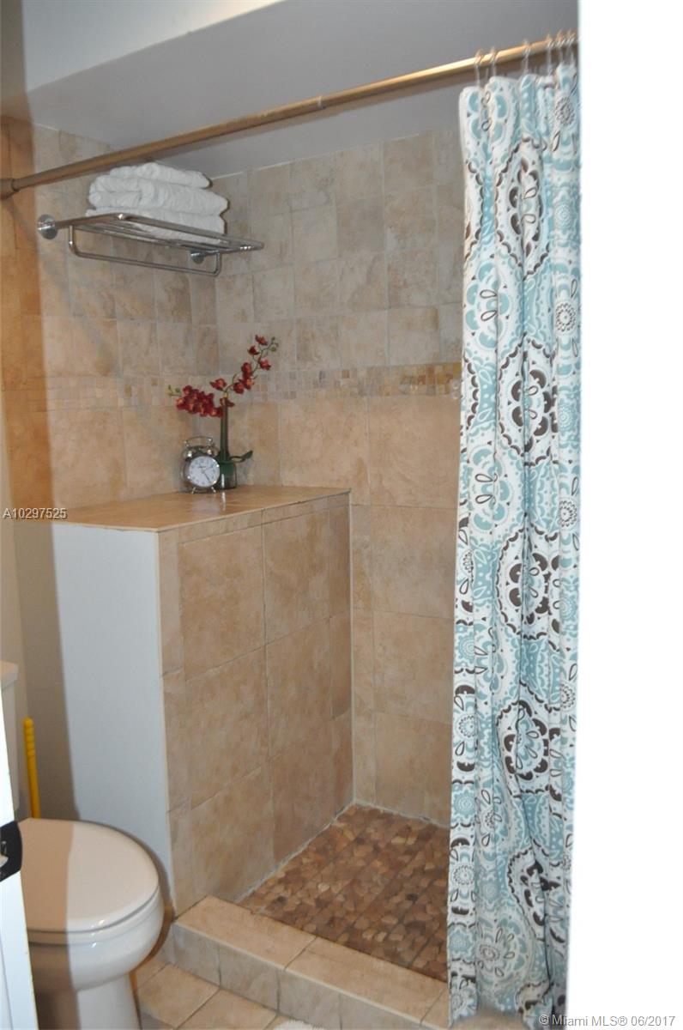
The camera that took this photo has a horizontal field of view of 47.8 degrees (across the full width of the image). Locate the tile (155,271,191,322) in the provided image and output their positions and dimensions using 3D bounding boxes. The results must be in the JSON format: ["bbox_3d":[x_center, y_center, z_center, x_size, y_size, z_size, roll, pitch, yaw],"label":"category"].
[{"bbox_3d":[-0.543,-0.702,2.480,0.012,0.164,0.164,3,8,31],"label":"tile"}]

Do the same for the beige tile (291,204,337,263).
[{"bbox_3d":[-0.076,-0.832,2.301,0.158,0.154,0.012,3,9,31],"label":"beige tile"}]

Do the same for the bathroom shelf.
[{"bbox_3d":[-0.485,-0.737,2.131,0.276,0.114,0.614,3,9,31],"label":"bathroom shelf"}]

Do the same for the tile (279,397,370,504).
[{"bbox_3d":[-0.052,-0.198,2.463,0.327,0.327,0.012,3,9,31],"label":"tile"}]

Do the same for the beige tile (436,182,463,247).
[{"bbox_3d":[0.347,-0.854,2.177,0.160,0.160,0.012,3,9,30],"label":"beige tile"}]

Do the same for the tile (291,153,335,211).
[{"bbox_3d":[-0.081,-1.014,2.358,0.160,0.147,0.012,3,9,31],"label":"tile"}]

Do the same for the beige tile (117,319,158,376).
[{"bbox_3d":[-0.594,-0.490,2.251,0.012,0.149,0.154,3,9,31],"label":"beige tile"}]

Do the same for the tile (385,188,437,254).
[{"bbox_3d":[0.206,-0.862,2.263,0.164,0.164,0.012,3,8,31],"label":"tile"}]

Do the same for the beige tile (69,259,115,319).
[{"bbox_3d":[-0.680,-0.617,2.099,0.012,0.153,0.154,3,9,31],"label":"beige tile"}]

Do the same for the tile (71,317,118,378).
[{"bbox_3d":[-0.707,-0.481,2.208,0.010,0.159,0.166,4,10,33],"label":"tile"}]

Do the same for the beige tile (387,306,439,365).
[{"bbox_3d":[0.217,-0.534,2.304,0.164,0.164,0.012,3,8,31],"label":"beige tile"}]

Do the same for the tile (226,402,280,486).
[{"bbox_3d":[-0.299,-0.231,2.608,0.243,0.286,0.012,3,9,31],"label":"tile"}]

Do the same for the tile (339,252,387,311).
[{"bbox_3d":[0.067,-0.691,2.317,0.160,0.160,0.012,3,9,31],"label":"tile"}]

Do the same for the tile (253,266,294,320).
[{"bbox_3d":[-0.220,-0.725,2.538,0.164,0.164,0.012,3,8,31],"label":"tile"}]

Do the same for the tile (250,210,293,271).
[{"bbox_3d":[-0.221,-0.874,2.463,0.168,0.157,0.010,4,10,33],"label":"tile"}]

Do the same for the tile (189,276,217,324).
[{"bbox_3d":[-0.461,-0.707,2.550,0.012,0.160,0.127,3,9,31],"label":"tile"}]

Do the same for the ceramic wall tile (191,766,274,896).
[{"bbox_3d":[-0.284,0.875,2.057,0.012,0.328,0.321,3,9,30],"label":"ceramic wall tile"}]

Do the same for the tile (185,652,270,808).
[{"bbox_3d":[-0.290,0.544,2.004,0.010,0.330,0.310,4,10,33],"label":"tile"}]

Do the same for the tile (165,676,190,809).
[{"bbox_3d":[-0.377,0.512,1.764,0.012,0.321,0.061,3,9,31],"label":"tile"}]

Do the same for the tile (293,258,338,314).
[{"bbox_3d":[-0.075,-0.715,2.447,0.161,0.160,0.012,3,9,30],"label":"tile"}]

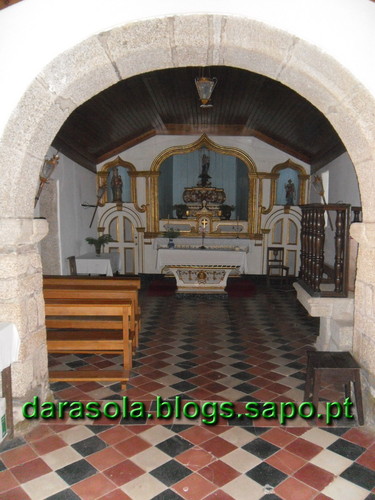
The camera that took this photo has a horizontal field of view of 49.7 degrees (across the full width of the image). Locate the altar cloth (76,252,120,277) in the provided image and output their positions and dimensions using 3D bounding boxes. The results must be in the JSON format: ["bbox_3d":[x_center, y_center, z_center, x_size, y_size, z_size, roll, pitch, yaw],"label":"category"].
[{"bbox_3d":[-1.980,0.322,8.950,0.740,0.370,1.100,0,4,2],"label":"altar cloth"}]

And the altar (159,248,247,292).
[{"bbox_3d":[0.310,0.425,8.550,1.800,0.880,0.680,0,4,3],"label":"altar"}]

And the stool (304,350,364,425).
[{"bbox_3d":[1.157,1.086,3.245,0.390,0.430,0.390,0,5,7],"label":"stool"}]

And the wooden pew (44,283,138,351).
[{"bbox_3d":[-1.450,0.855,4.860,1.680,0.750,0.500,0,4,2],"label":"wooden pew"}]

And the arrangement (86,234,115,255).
[{"bbox_3d":[-1.970,-0.098,9.100,0.580,0.460,0.460,0,4,0],"label":"arrangement"}]

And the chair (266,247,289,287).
[{"bbox_3d":[2.140,0.428,9.600,0.440,0.940,0.460,0,4,2],"label":"chair"}]

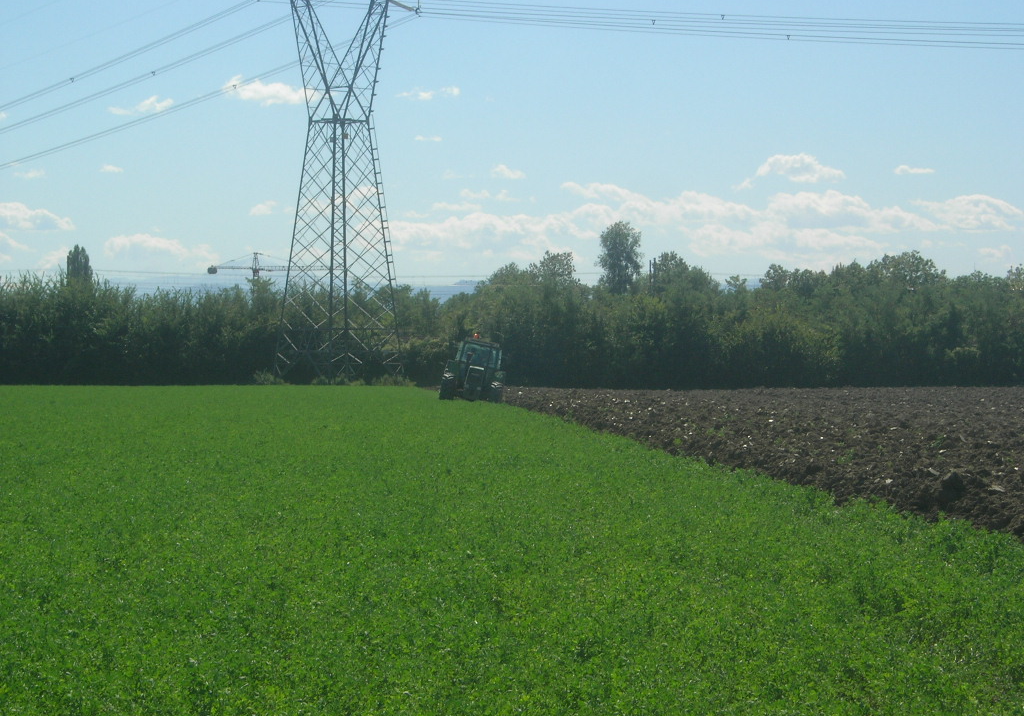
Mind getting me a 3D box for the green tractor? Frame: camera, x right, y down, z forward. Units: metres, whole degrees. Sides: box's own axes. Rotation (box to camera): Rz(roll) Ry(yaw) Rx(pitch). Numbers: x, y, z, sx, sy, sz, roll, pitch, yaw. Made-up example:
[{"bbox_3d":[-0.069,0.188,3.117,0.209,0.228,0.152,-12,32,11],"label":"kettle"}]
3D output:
[{"bbox_3d":[-1.320,0.500,125.000,2.360,2.850,4.300,10,0,-2],"label":"green tractor"}]

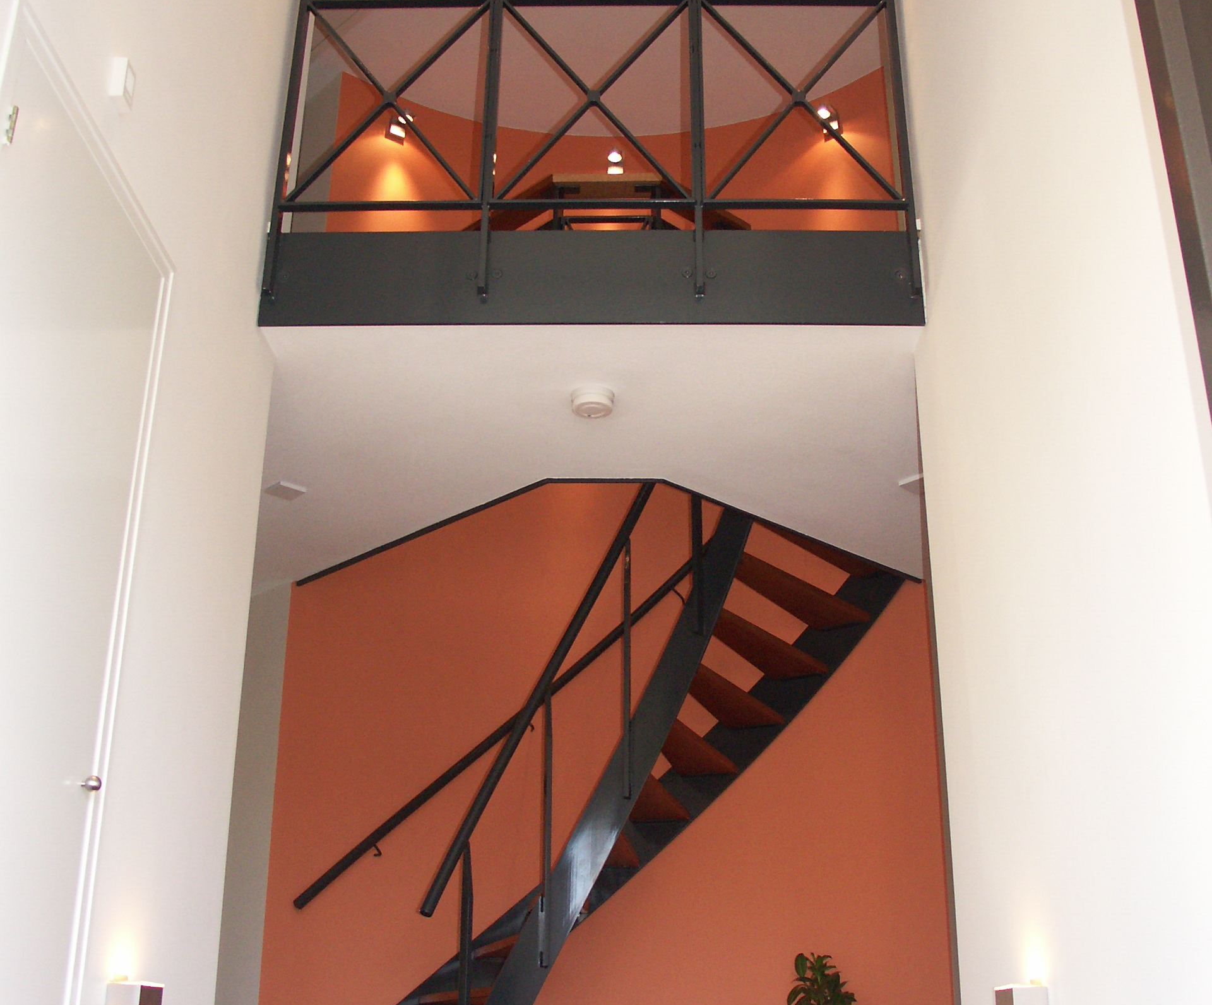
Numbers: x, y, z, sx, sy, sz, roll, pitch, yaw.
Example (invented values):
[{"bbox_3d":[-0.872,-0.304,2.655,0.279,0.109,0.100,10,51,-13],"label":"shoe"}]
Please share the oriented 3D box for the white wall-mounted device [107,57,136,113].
[{"bbox_3d":[-1.015,-0.875,2.743,0.035,0.095,0.057,0,-22,0],"label":"white wall-mounted device"}]

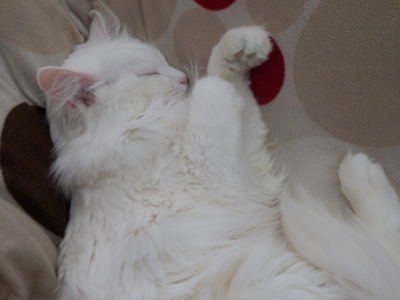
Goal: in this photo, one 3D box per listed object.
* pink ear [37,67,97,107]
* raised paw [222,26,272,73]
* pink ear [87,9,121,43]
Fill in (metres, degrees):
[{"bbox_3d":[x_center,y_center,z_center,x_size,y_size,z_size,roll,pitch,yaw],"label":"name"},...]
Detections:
[{"bbox_3d":[-0.144,-0.068,0.460,0.056,0.038,0.025,20,25,15],"label":"pink ear"},{"bbox_3d":[0.052,-0.110,0.470,0.048,0.038,0.042,15,97,31],"label":"raised paw"},{"bbox_3d":[-0.113,-0.145,0.500,0.025,0.035,0.040,-13,80,-31],"label":"pink ear"}]

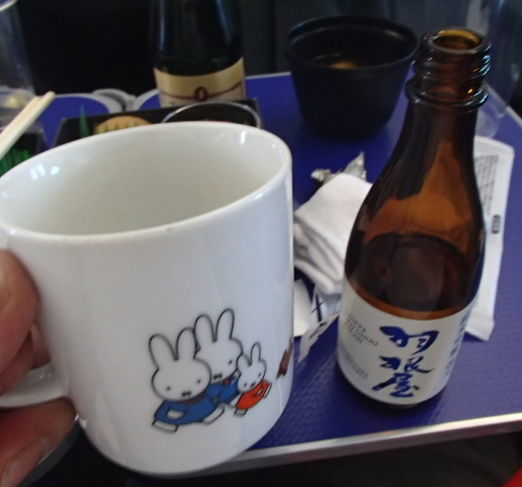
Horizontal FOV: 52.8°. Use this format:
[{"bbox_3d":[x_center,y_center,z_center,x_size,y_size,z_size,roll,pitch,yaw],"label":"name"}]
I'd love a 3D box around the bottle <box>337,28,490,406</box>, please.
[{"bbox_3d":[0.060,0.001,0.201,0.054,0.157,0.054,2,43,7],"label":"bottle"}]

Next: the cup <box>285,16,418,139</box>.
[{"bbox_3d":[0.068,-0.126,0.405,0.093,0.062,0.093,4,44,8],"label":"cup"}]

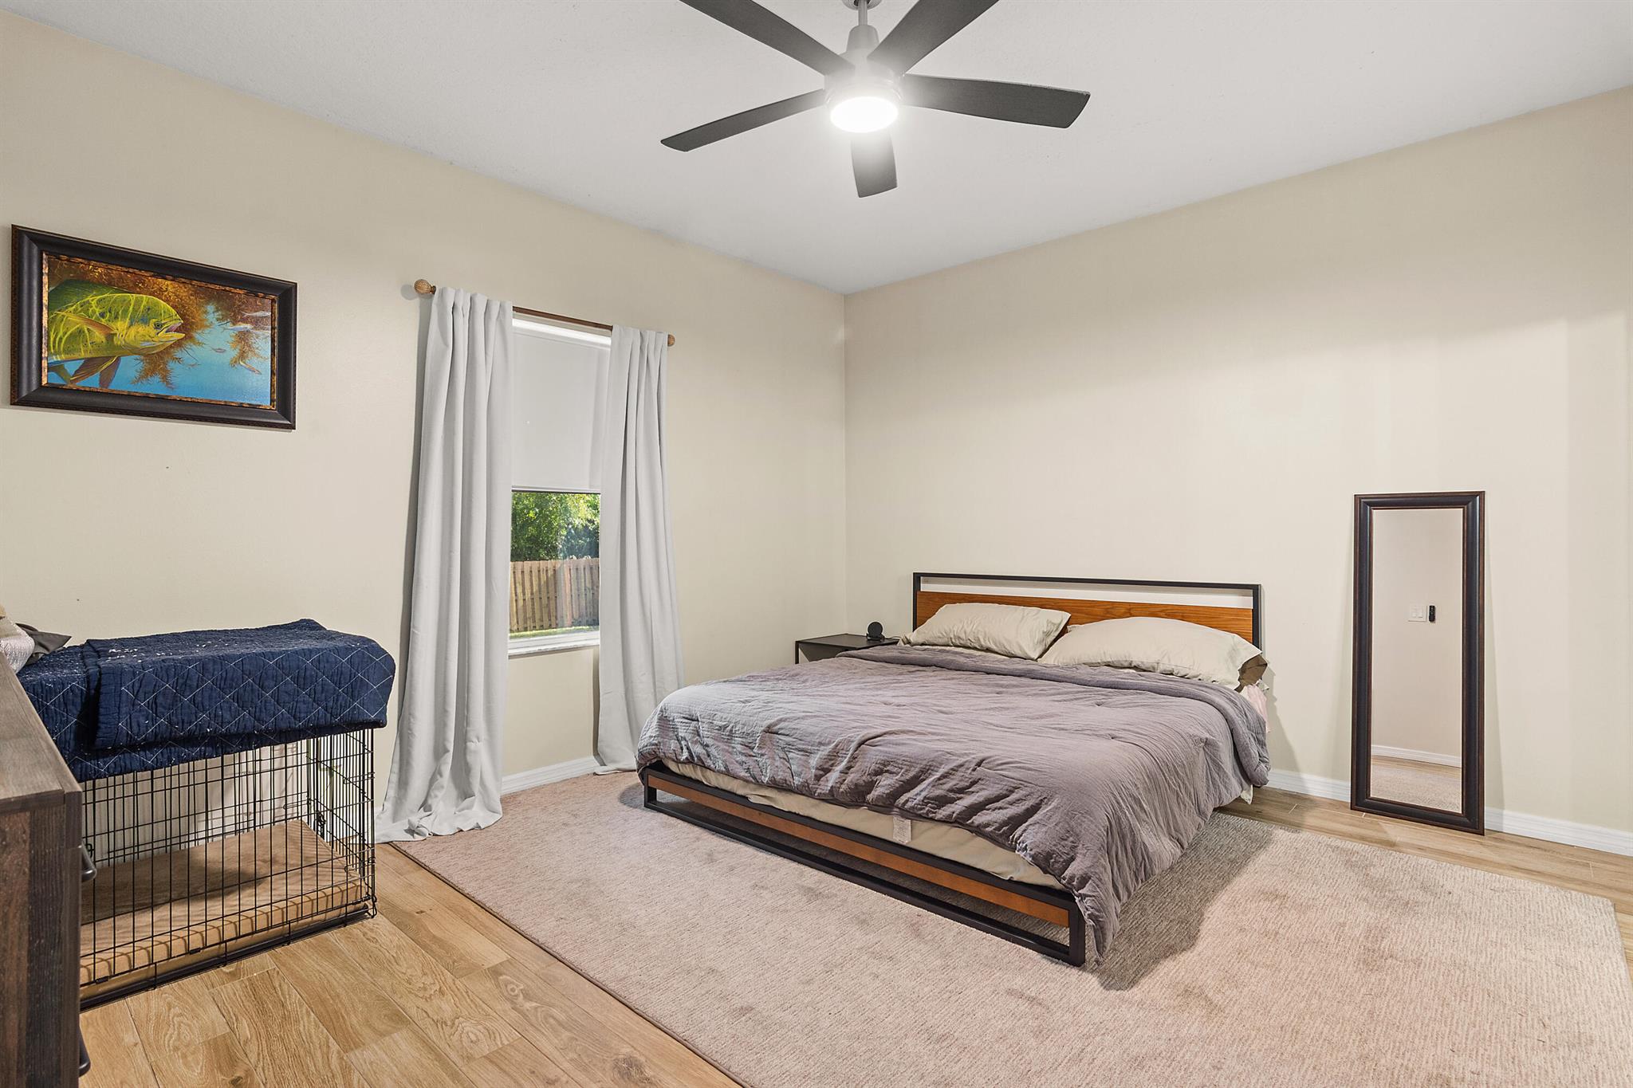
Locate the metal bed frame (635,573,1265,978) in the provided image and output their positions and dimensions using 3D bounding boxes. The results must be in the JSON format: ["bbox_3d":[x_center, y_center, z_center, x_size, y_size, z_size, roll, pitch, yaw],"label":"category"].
[{"bbox_3d":[0.695,0.685,3.438,1.960,0.940,2.130,1,1,40],"label":"metal bed frame"}]

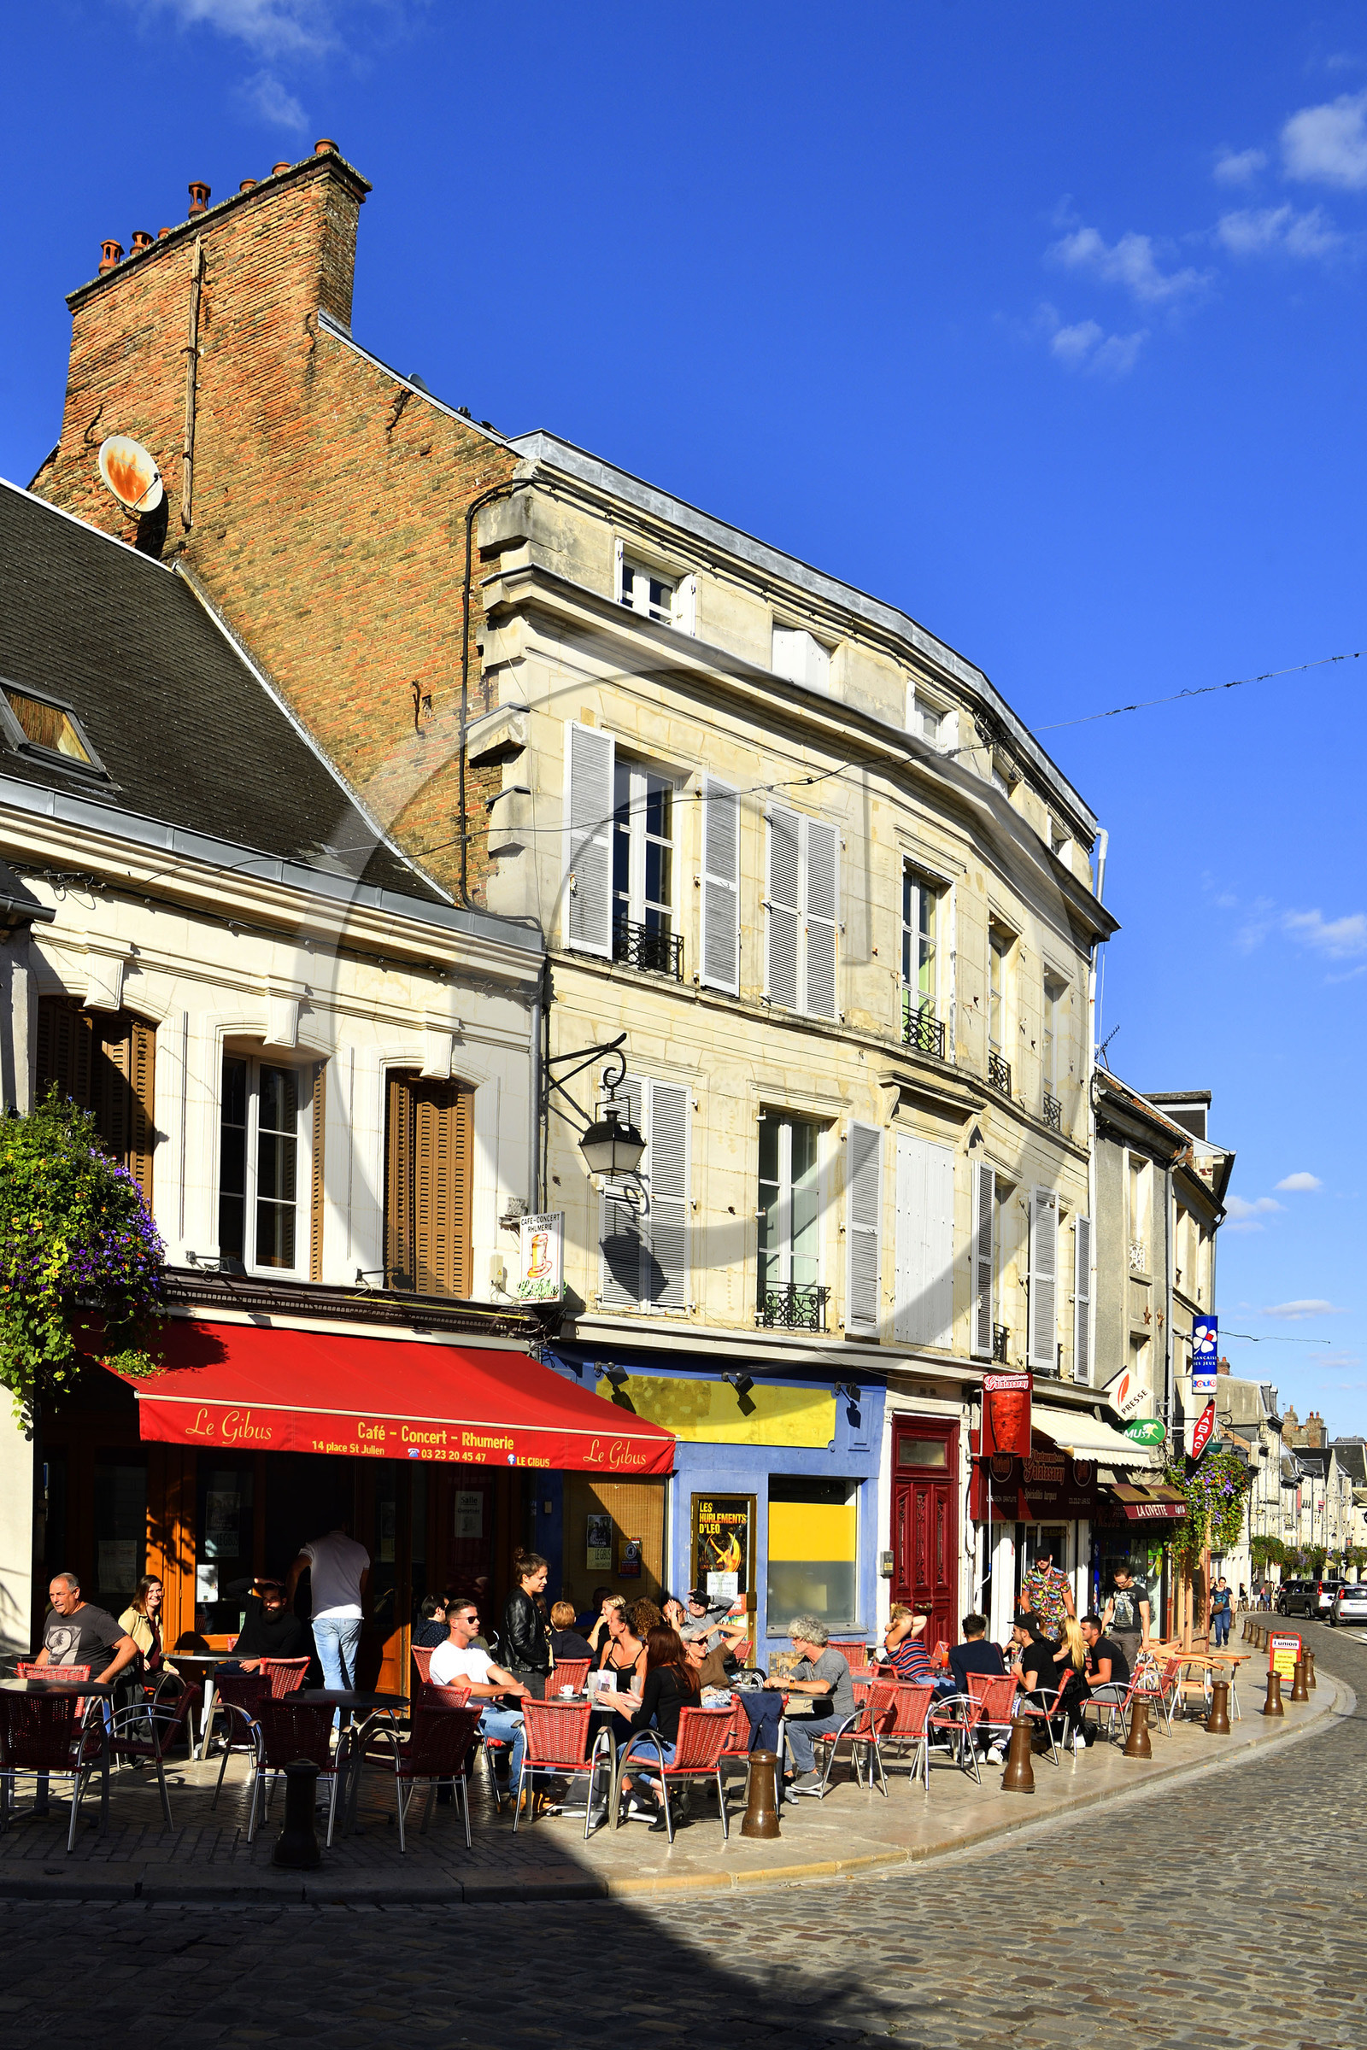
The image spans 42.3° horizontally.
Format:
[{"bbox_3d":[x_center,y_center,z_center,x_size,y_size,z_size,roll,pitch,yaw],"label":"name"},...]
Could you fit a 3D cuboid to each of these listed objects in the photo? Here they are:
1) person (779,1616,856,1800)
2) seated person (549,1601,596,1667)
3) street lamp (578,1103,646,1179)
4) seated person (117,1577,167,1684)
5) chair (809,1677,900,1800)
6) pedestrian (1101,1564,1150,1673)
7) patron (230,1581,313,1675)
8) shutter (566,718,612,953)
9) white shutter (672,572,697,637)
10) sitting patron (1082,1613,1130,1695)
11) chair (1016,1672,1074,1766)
[{"bbox_3d":[0.949,4.917,12.750,0.820,1.270,0.520,-4,-10,28],"label":"person"},{"bbox_3d":[-0.806,4.763,12.800,0.500,1.200,0.750,1,-13,-6],"label":"seated person"},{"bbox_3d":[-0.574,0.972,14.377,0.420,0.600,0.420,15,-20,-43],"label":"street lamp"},{"bbox_3d":[-3.449,4.263,11.585,0.660,1.240,0.470,-12,-21,36],"label":"seated person"},{"bbox_3d":[1.231,5.386,13.322,0.600,0.760,0.560,6,-17,-17],"label":"chair"},{"bbox_3d":[5.034,7.008,19.853,0.560,1.740,0.360,-5,-17,19],"label":"pedestrian"},{"bbox_3d":[-3.110,4.843,13.400,0.620,1.270,0.780,-4,-14,17],"label":"patron"},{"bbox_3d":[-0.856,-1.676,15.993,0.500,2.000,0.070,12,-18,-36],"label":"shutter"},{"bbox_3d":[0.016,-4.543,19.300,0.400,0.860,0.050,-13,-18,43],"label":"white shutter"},{"bbox_3d":[4.027,6.284,16.932,0.780,1.270,0.500,-2,-9,14],"label":"sitting patron"},{"bbox_3d":[3.202,6.116,15.600,0.560,0.790,0.550,-4,-14,17],"label":"chair"}]

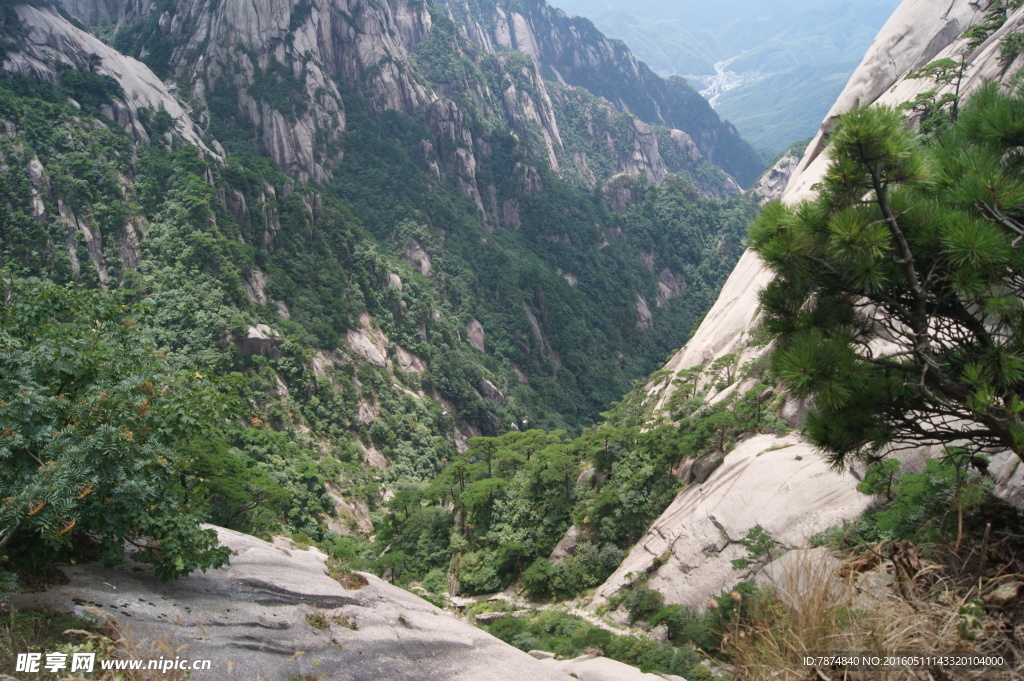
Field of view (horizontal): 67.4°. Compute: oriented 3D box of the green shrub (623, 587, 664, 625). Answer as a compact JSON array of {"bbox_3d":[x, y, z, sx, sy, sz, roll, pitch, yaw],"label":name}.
[{"bbox_3d":[13.280,26.750,77.470,4.270,3.610,3.740,0,27,0],"label":"green shrub"}]

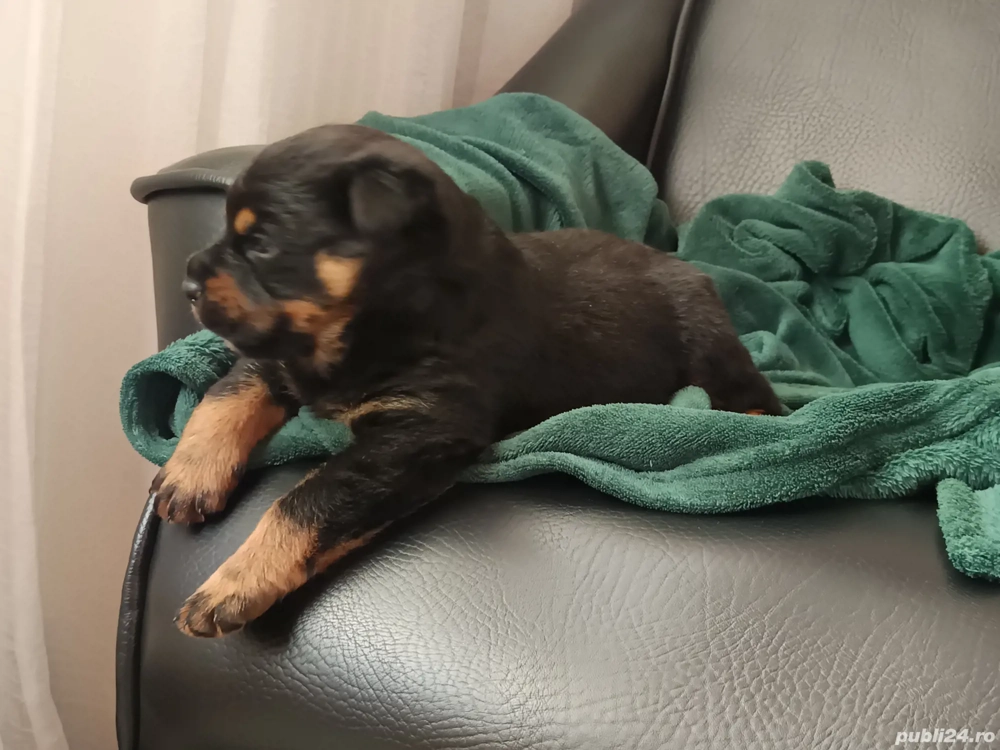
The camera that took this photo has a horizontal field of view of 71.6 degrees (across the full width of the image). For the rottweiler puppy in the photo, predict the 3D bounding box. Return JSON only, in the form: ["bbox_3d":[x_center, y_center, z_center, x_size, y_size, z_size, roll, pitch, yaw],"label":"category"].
[{"bbox_3d":[-0.004,-0.026,0.458,0.417,0.265,0.163,-7,15,-29],"label":"rottweiler puppy"}]

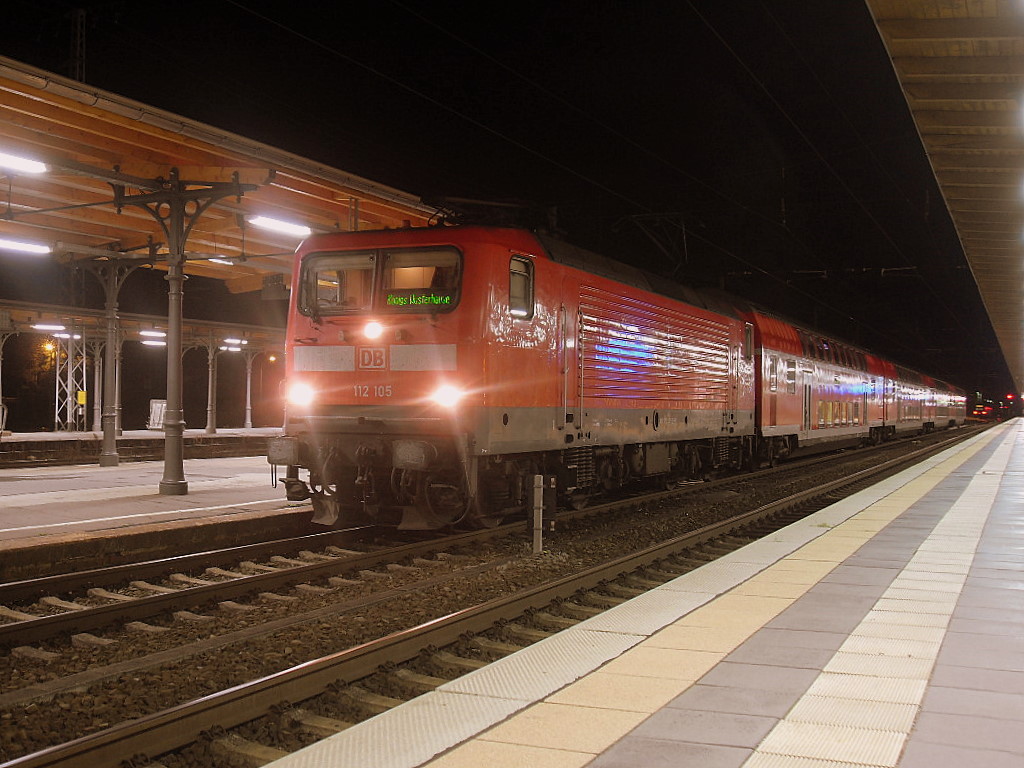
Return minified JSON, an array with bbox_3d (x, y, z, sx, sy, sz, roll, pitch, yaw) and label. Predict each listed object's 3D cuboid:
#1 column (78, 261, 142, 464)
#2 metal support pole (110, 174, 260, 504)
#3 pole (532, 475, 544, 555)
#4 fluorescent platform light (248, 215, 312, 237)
[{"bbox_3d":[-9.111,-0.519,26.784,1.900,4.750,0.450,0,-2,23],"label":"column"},{"bbox_3d":[-5.062,-0.796,18.039,2.600,4.950,0.450,0,-2,23],"label":"metal support pole"},{"bbox_3d":[0.303,1.488,13.612,0.110,0.920,0.090,0,-2,23],"label":"pole"},{"bbox_3d":[-4.069,-2.777,20.800,0.200,0.140,1.600,0,-2,23],"label":"fluorescent platform light"}]

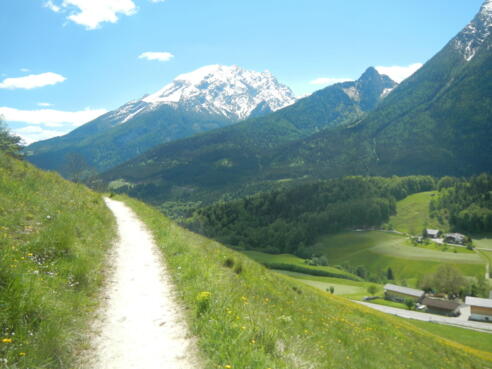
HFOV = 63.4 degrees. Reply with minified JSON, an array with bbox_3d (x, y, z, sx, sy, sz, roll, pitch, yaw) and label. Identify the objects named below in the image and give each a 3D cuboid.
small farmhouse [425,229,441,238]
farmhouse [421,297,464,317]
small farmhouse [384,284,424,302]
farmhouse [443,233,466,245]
[{"bbox_3d":[185.090,49.620,395.000,10.500,8.000,9.500,0,0,27],"label":"small farmhouse"},{"bbox_3d":[83.510,52.320,170.000,13.500,5.000,9.000,0,0,38],"label":"farmhouse"},{"bbox_3d":[74.470,51.350,187.000,9.000,6.600,15.800,0,0,-41],"label":"small farmhouse"},{"bbox_3d":[196.280,50.750,372.000,12.000,9.500,14.000,0,0,-35],"label":"farmhouse"}]

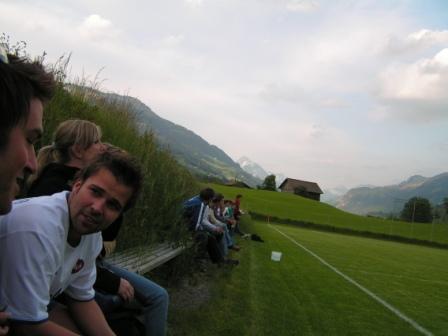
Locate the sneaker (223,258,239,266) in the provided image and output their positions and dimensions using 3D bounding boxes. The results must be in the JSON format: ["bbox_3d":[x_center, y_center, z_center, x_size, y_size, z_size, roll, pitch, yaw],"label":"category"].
[{"bbox_3d":[0.102,1.585,8.250,0.290,0.110,0.110,8,-5,4],"label":"sneaker"}]

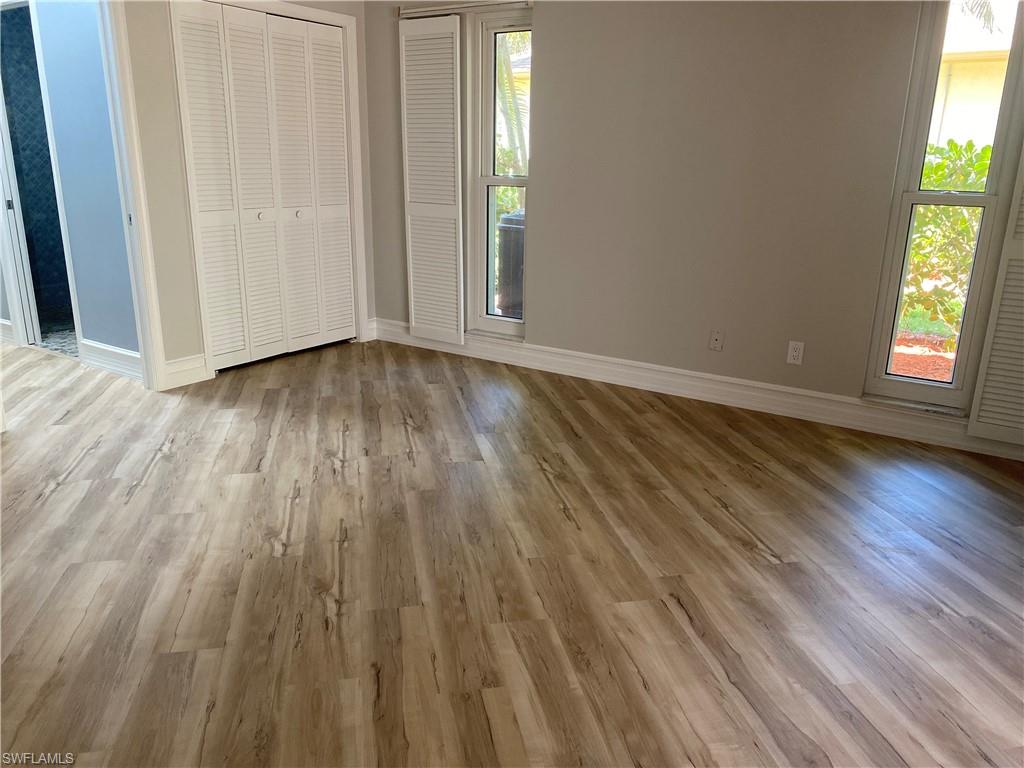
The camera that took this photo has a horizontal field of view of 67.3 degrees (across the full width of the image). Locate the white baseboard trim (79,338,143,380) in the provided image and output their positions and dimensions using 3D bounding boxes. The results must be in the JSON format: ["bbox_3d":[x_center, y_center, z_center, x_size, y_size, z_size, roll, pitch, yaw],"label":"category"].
[{"bbox_3d":[-2.398,-0.150,4.599,0.700,0.165,0.018,12,19,33],"label":"white baseboard trim"}]

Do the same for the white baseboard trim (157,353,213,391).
[{"bbox_3d":[-1.863,-0.070,4.349,0.018,0.163,0.281,12,19,33],"label":"white baseboard trim"}]

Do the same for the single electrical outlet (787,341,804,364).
[{"bbox_3d":[1.437,-0.155,3.892,0.072,0.114,0.010,12,19,33],"label":"single electrical outlet"}]

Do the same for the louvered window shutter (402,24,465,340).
[{"bbox_3d":[-0.503,-1.252,4.910,0.450,1.969,0.032,12,19,33],"label":"louvered window shutter"}]

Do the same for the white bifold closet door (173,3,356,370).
[{"bbox_3d":[-1.448,-1.170,4.716,0.040,2.022,1.212,12,19,33],"label":"white bifold closet door"}]

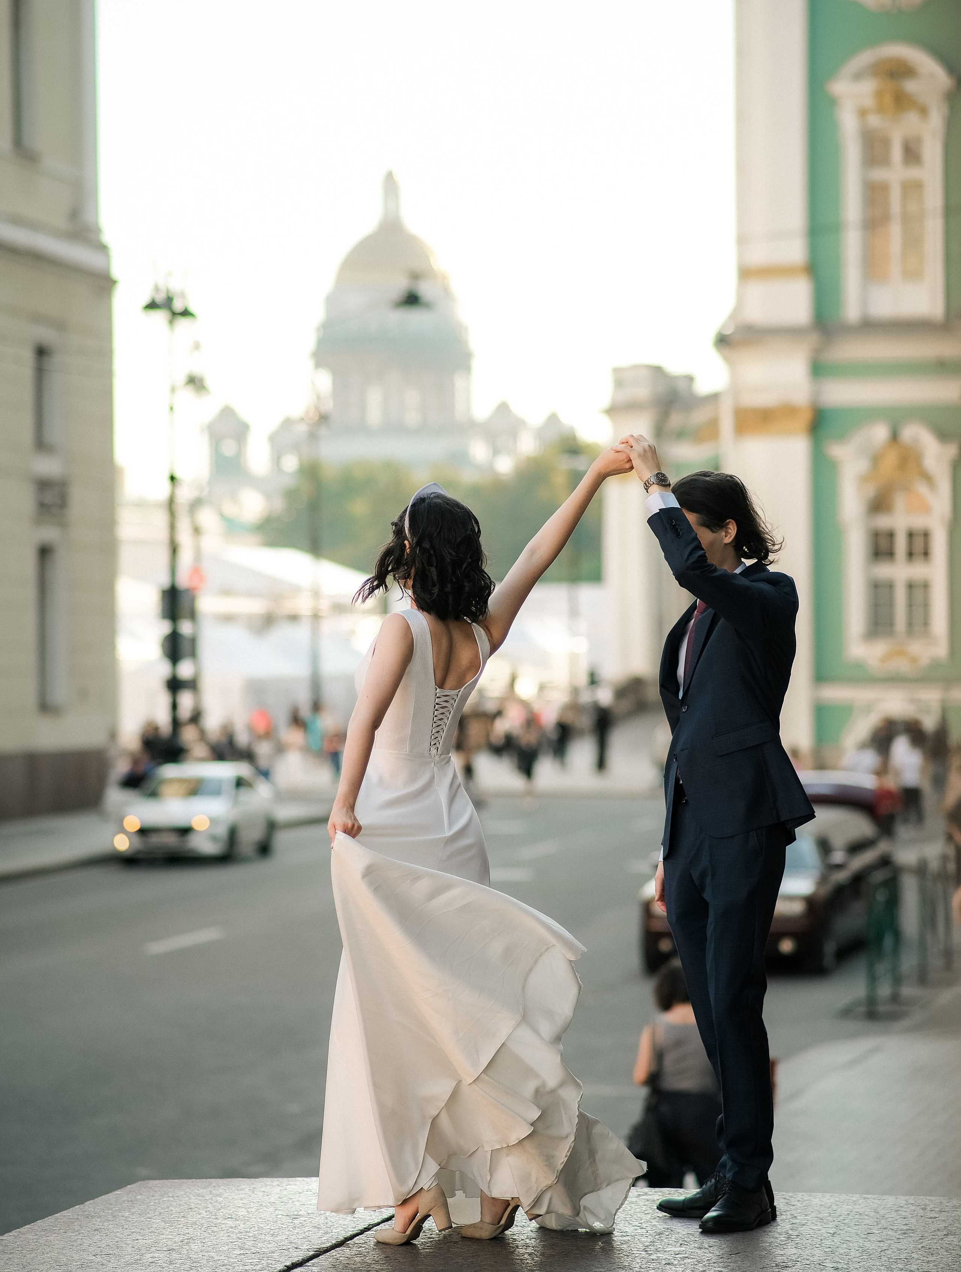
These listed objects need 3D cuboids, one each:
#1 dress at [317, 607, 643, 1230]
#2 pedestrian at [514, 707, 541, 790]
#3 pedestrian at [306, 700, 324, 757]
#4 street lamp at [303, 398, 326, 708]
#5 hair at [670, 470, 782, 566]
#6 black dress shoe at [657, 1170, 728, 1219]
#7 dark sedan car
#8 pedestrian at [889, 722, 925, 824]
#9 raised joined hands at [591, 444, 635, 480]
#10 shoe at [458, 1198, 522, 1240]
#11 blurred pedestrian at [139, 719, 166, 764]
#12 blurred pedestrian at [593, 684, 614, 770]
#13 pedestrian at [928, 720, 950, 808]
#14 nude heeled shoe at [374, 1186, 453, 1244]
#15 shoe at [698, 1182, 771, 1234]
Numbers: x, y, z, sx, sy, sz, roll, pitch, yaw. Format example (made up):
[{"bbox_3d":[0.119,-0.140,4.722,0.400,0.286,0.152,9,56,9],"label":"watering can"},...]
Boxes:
[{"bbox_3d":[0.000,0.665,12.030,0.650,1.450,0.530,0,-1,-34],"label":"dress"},{"bbox_3d":[0.951,2.297,103.000,0.500,1.700,0.360,0,-1,0],"label":"pedestrian"},{"bbox_3d":[-3.813,2.347,118.000,0.450,1.670,0.320,0,0,-37],"label":"pedestrian"},{"bbox_3d":[-4.399,-1.211,135.028,0.750,10.100,0.750,0,-1,0],"label":"street lamp"},{"bbox_3d":[0.589,-0.282,12.270,0.255,0.230,0.190,0,0,-16],"label":"hair"},{"bbox_3d":[0.572,1.353,12.400,0.295,0.112,0.105,0,0,3],"label":"black dress shoe"},{"bbox_3d":[2.878,2.343,50.500,1.850,1.680,4.750,-1,0,10],"label":"dark sedan car"},{"bbox_3d":[7.248,2.361,87.000,0.500,1.720,0.360,0,-1,0],"label":"pedestrian"},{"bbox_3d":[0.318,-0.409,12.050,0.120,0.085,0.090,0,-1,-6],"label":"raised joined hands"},{"bbox_3d":[0.032,1.357,12.000,0.195,0.130,0.077,-1,-1,18],"label":"shoe"},{"bbox_3d":[-6.949,2.689,108.984,0.500,1.700,0.360,0,-1,0],"label":"blurred pedestrian"},{"bbox_3d":[2.684,2.117,112.000,0.500,1.750,0.360,0,-1,0],"label":"blurred pedestrian"},{"bbox_3d":[8.600,2.373,96.000,0.460,1.690,0.320,0,0,0],"label":"pedestrian"},{"bbox_3d":[-0.155,1.353,11.970,0.195,0.135,0.077,-1,-1,18],"label":"nude heeled shoe"},{"bbox_3d":[0.609,1.356,12.210,0.105,0.110,0.295,-1,0,34],"label":"shoe"}]

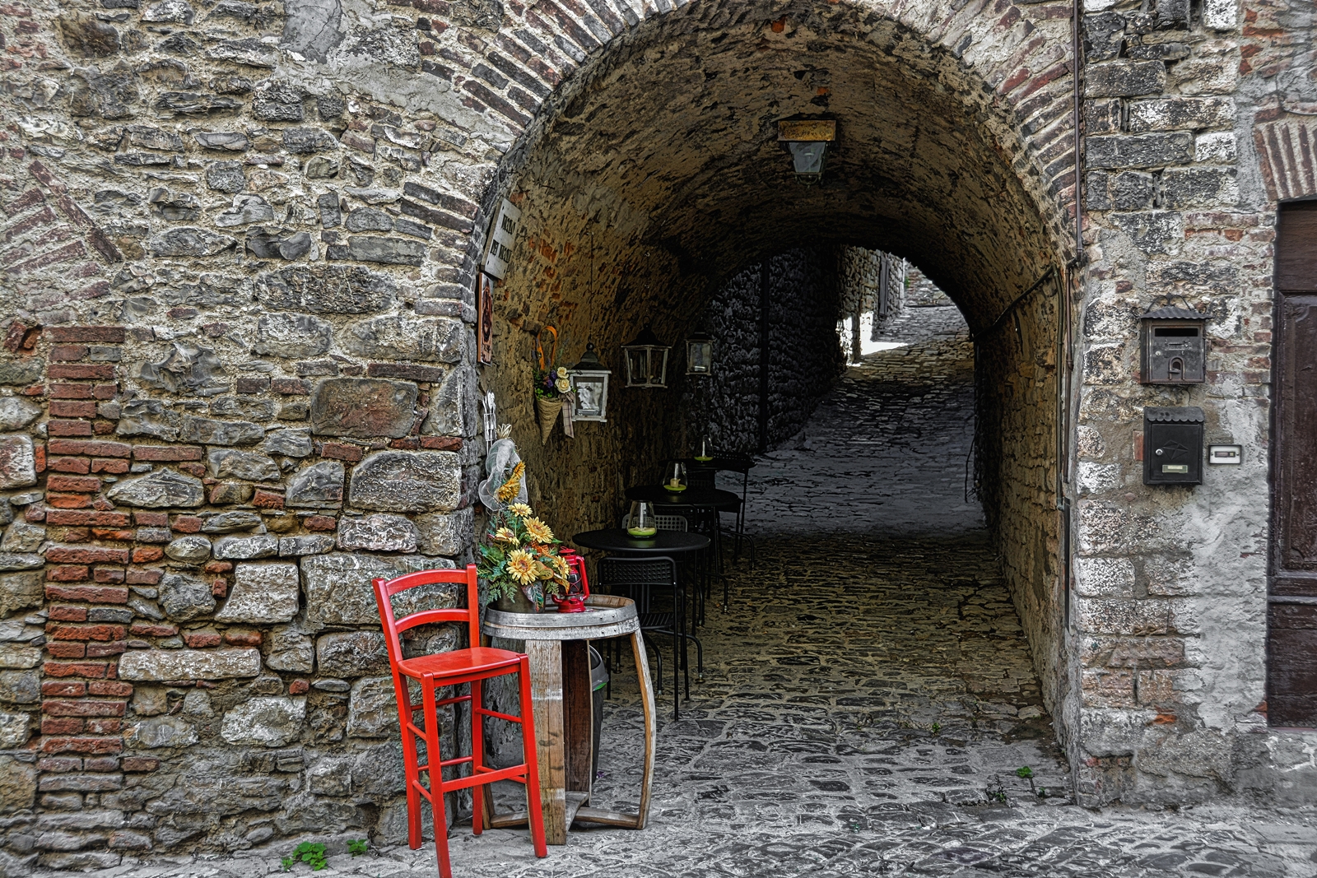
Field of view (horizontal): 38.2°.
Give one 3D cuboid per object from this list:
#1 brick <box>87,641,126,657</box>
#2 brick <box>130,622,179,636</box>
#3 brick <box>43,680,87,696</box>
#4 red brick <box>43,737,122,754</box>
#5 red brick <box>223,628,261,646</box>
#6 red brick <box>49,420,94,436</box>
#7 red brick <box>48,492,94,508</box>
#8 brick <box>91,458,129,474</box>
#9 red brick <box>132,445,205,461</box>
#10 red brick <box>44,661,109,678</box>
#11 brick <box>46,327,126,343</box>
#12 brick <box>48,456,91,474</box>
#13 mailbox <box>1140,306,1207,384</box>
[{"bbox_3d":[-2.004,0.756,6.954,0.134,0.060,0.165,0,1,-7],"label":"brick"},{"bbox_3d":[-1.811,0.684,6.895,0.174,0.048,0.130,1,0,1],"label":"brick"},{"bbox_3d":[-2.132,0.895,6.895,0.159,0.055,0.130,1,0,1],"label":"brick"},{"bbox_3d":[-2.028,1.079,6.770,0.284,0.059,0.140,1,0,0],"label":"red brick"},{"bbox_3d":[-1.528,0.719,7.011,0.132,0.060,0.165,0,1,-7],"label":"red brick"},{"bbox_3d":[-2.121,-0.041,6.923,0.154,0.059,0.165,0,1,-7],"label":"red brick"},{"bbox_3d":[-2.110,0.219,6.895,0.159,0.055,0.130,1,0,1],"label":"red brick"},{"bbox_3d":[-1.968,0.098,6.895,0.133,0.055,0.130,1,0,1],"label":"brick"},{"bbox_3d":[-1.757,0.053,6.895,0.251,0.055,0.130,1,0,1],"label":"red brick"},{"bbox_3d":[-2.090,0.827,6.895,0.229,0.059,0.130,1,0,1],"label":"red brick"},{"bbox_3d":[-2.067,-0.377,6.908,0.277,0.057,0.135,0,1,-7],"label":"brick"},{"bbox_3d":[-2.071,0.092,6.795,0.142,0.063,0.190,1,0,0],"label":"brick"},{"bbox_3d":[1.842,-0.337,6.805,0.220,0.275,0.110,1,0,3],"label":"mailbox"}]

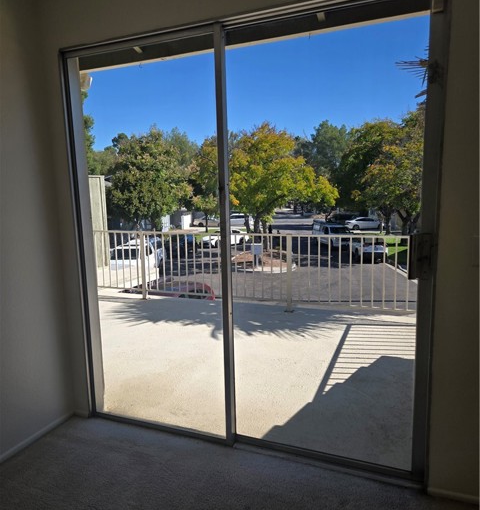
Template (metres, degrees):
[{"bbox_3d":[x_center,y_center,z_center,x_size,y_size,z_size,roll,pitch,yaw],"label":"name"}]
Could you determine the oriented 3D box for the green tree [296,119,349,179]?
[{"bbox_3d":[15.000,-16.050,78.000,10.000,17.400,9.500,-1,9,0],"label":"green tree"}]

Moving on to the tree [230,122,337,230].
[{"bbox_3d":[3.200,-5.390,33.200,8.600,9.900,8.200,-1,9,0],"label":"tree"}]

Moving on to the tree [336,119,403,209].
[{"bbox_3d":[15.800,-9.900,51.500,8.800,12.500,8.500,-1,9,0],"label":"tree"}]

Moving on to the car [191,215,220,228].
[{"bbox_3d":[-3.690,-4.570,56.900,4.750,1.460,1.830,1,9,17],"label":"car"}]

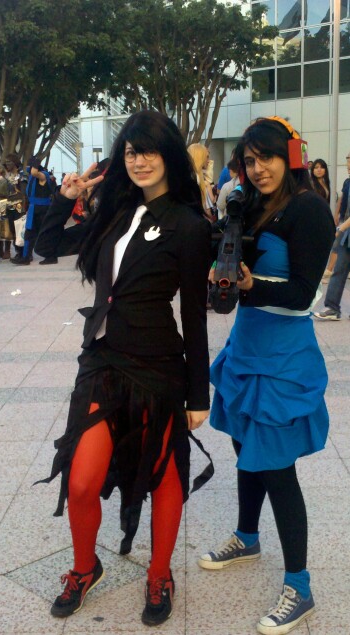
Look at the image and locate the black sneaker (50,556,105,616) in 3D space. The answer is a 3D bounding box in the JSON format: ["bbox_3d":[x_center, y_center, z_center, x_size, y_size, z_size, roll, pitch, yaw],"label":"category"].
[{"bbox_3d":[-0.338,0.942,2.590,0.097,0.115,0.260,3,18,26],"label":"black sneaker"}]

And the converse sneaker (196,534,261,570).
[{"bbox_3d":[0.210,0.884,2.790,0.255,0.110,0.097,-5,11,-16],"label":"converse sneaker"}]

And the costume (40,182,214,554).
[{"bbox_3d":[-0.151,0.149,2.470,0.480,1.170,0.330,4,12,27],"label":"costume"}]

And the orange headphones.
[{"bbox_3d":[0.314,-0.541,2.370,0.220,0.200,0.085,-11,11,24],"label":"orange headphones"}]

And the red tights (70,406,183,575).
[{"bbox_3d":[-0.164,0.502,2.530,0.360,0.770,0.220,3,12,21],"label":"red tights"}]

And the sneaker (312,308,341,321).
[{"bbox_3d":[1.520,-0.029,7.380,0.285,0.115,0.105,3,12,22],"label":"sneaker"}]

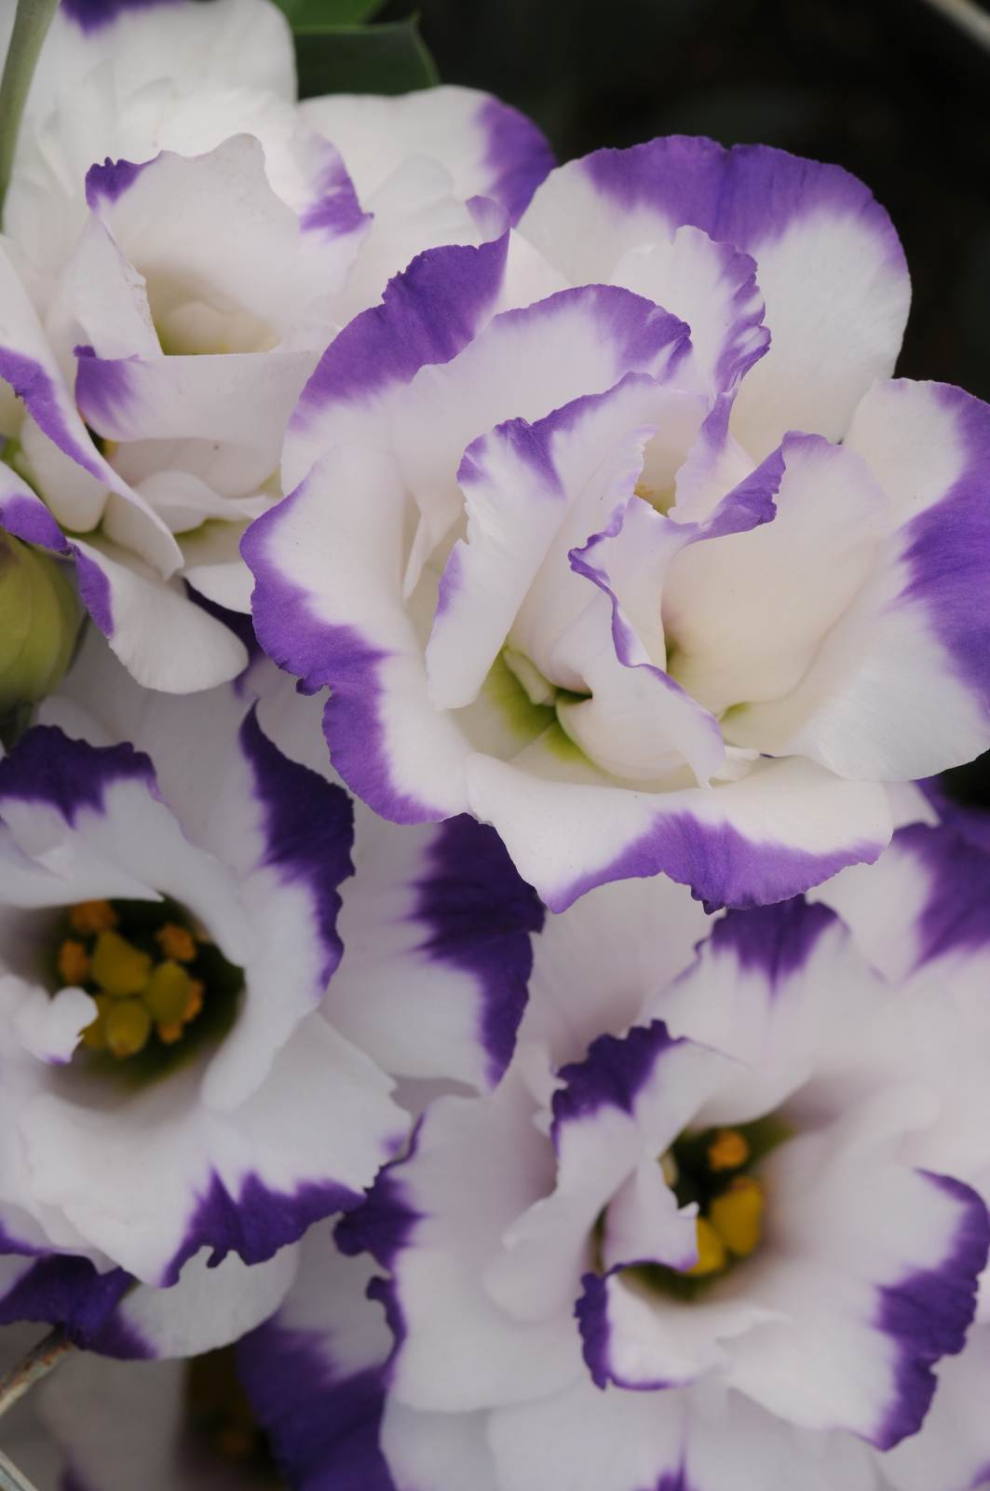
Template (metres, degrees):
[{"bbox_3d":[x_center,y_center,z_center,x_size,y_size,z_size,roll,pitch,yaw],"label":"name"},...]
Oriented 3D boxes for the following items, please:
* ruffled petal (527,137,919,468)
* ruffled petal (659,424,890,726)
[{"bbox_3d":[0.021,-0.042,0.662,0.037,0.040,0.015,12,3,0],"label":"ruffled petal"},{"bbox_3d":[0.028,-0.017,0.647,0.021,0.028,0.014,18,18,8],"label":"ruffled petal"}]

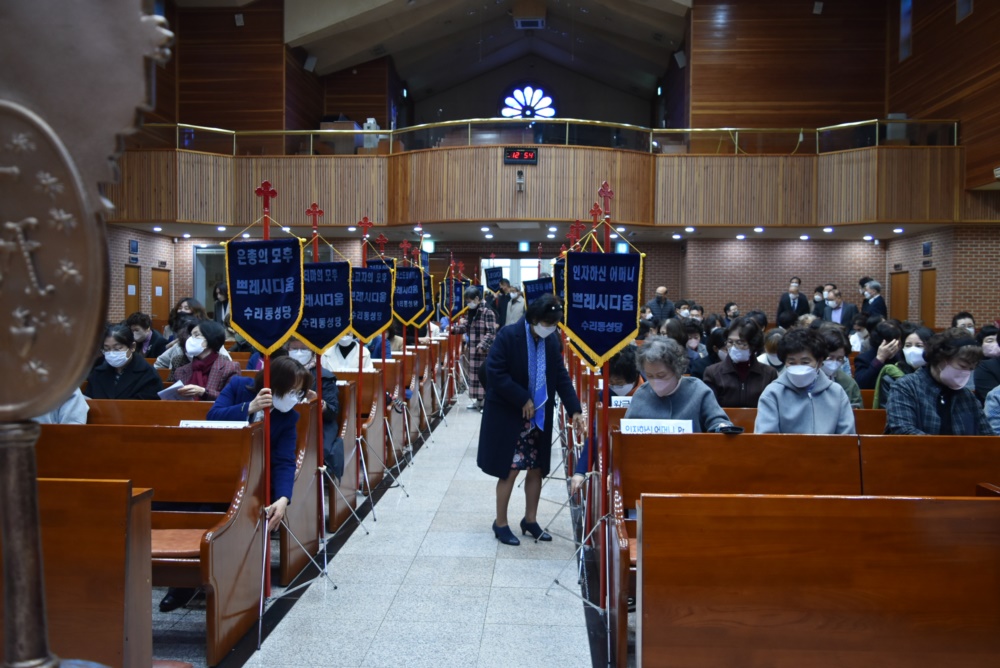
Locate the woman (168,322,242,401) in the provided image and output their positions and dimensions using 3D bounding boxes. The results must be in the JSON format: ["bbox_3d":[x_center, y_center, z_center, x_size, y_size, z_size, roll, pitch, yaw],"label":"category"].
[{"bbox_3d":[-1.953,0.578,4.877,0.500,1.290,0.720,1,3,21],"label":"woman"}]

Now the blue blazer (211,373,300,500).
[{"bbox_3d":[-1.251,0.517,3.823,0.480,0.630,0.420,-1,3,-15],"label":"blue blazer"}]

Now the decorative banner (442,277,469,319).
[{"bbox_3d":[-0.652,-0.501,10.640,0.350,0.550,0.060,0,3,3],"label":"decorative banner"}]

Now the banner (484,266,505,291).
[{"bbox_3d":[-0.105,-1.074,15.200,0.355,0.530,0.040,-4,3,3],"label":"banner"}]

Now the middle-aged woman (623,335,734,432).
[{"bbox_3d":[0.901,0.652,3.831,0.560,1.240,0.780,0,3,3],"label":"middle-aged woman"}]

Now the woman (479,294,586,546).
[{"bbox_3d":[0.189,0.501,4.495,0.620,1.480,0.500,-2,3,-32],"label":"woman"}]

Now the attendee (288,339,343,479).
[{"bbox_3d":[-1.208,0.580,4.613,0.520,1.280,0.760,0,3,-3],"label":"attendee"}]

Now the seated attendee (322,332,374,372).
[{"bbox_3d":[-1.311,0.497,6.429,0.480,1.280,0.740,0,3,3],"label":"seated attendee"}]

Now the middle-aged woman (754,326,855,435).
[{"bbox_3d":[1.426,0.631,3.491,0.500,1.280,0.740,0,3,3],"label":"middle-aged woman"}]

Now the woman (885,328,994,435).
[{"bbox_3d":[2.243,0.639,3.796,0.560,1.270,0.740,0,3,-5],"label":"woman"}]

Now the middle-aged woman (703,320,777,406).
[{"bbox_3d":[1.533,0.587,4.685,0.500,1.290,0.720,0,3,3],"label":"middle-aged woman"}]

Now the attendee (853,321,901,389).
[{"bbox_3d":[2.820,0.554,5.505,0.520,1.280,0.720,-1,3,-19],"label":"attendee"}]

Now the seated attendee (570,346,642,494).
[{"bbox_3d":[0.685,0.644,4.303,0.580,1.180,0.750,1,3,11],"label":"seated attendee"}]

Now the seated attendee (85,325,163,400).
[{"bbox_3d":[-2.348,0.578,4.654,0.500,1.280,0.740,0,3,3],"label":"seated attendee"}]

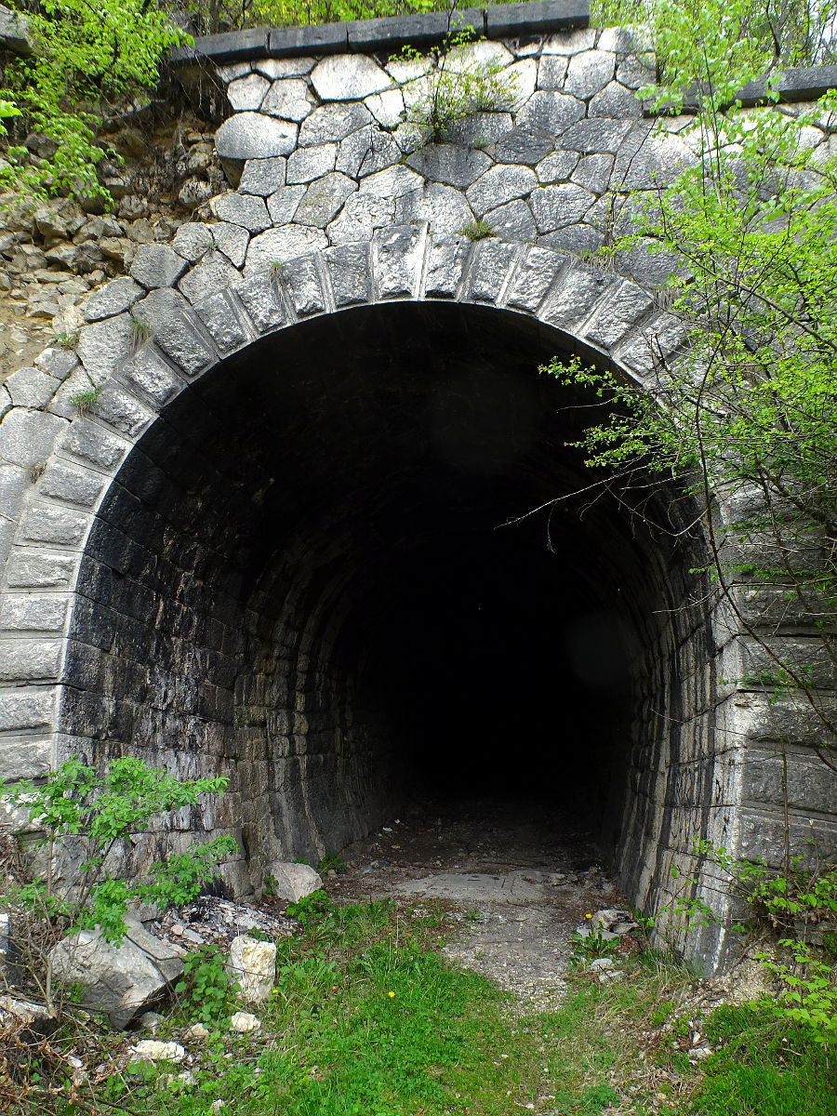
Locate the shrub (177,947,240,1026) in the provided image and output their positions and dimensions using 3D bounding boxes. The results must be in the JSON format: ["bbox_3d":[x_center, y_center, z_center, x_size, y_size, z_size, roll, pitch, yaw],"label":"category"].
[{"bbox_3d":[-1.260,2.569,4.639,0.340,0.410,0.320,0,-18,0],"label":"shrub"}]

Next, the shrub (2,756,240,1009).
[{"bbox_3d":[-1.880,2.018,4.920,1.320,1.420,1.050,0,-18,0],"label":"shrub"}]

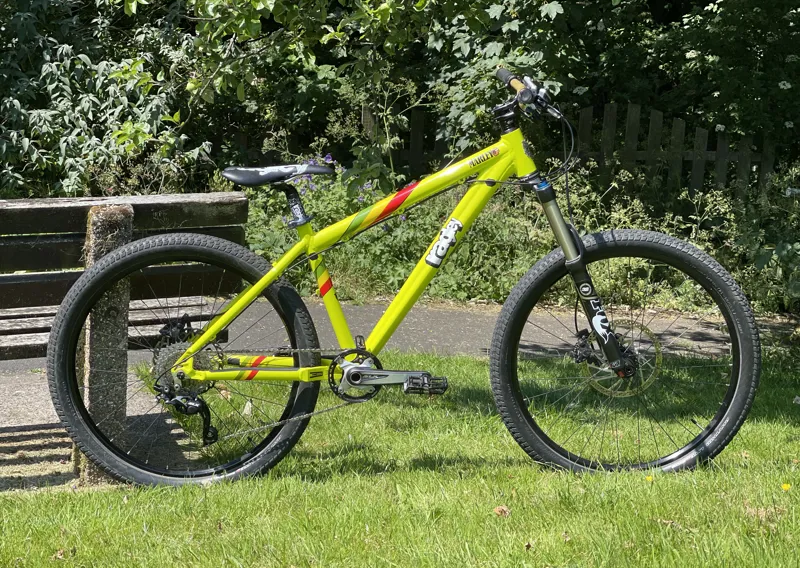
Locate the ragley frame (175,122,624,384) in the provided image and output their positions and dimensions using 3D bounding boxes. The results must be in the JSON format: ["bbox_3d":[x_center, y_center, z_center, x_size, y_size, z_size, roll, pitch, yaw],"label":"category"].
[{"bbox_3d":[0.010,-0.077,3.653,1.129,0.633,0.170,-1,13,-2],"label":"ragley frame"}]

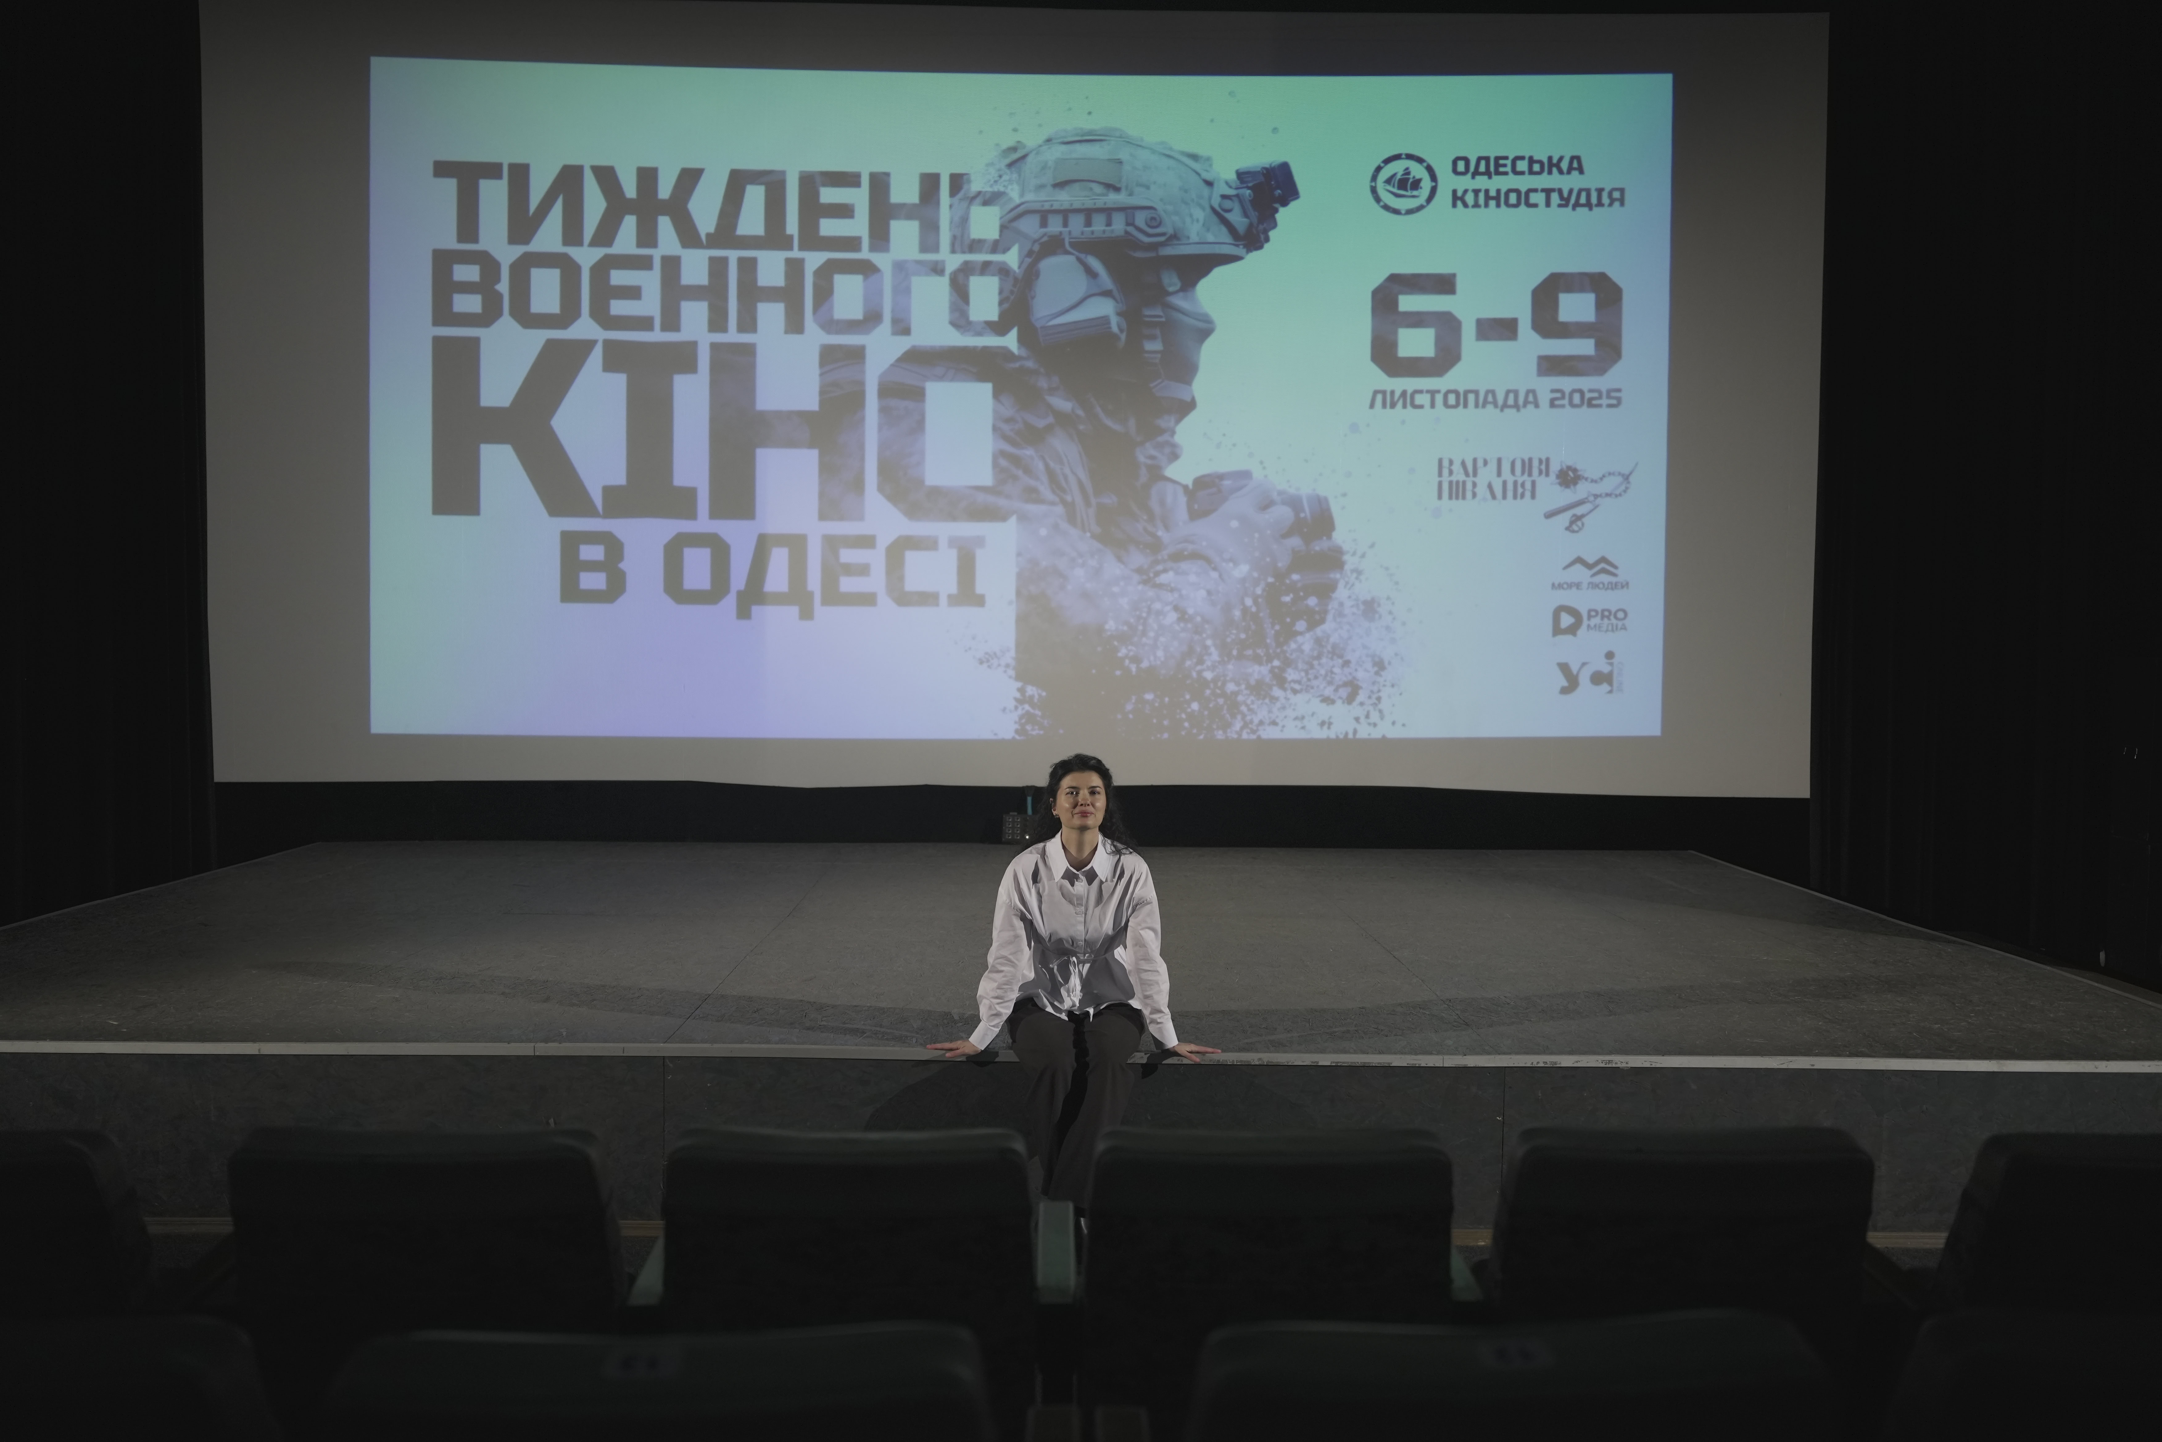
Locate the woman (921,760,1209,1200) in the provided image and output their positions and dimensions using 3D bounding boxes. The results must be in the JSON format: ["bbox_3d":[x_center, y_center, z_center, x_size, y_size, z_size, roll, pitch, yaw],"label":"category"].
[{"bbox_3d":[-0.020,0.780,4.830,0.830,1.360,0.740,0,3,-1],"label":"woman"}]

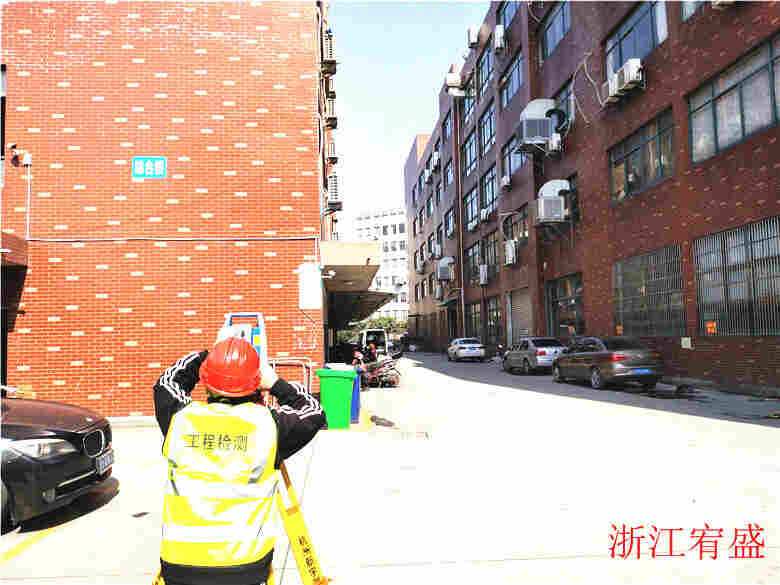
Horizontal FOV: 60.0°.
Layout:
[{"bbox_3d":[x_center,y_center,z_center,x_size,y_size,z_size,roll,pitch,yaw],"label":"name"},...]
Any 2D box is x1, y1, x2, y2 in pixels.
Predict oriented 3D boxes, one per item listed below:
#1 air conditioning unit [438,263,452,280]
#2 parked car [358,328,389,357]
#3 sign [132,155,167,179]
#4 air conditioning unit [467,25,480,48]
[{"bbox_3d":[4.911,-1.808,61.290,1.150,1.350,1.100,-1,-4,-4],"label":"air conditioning unit"},{"bbox_3d":[-1.113,3.861,47.185,1.750,2.100,4.700,-1,-4,-4],"label":"parked car"},{"bbox_3d":[-4.558,-2.369,12.812,0.640,0.405,0.030,-1,-4,-4],"label":"sign"},{"bbox_3d":[5.557,-17.073,45.350,0.750,1.200,0.900,-1,-4,-4],"label":"air conditioning unit"}]

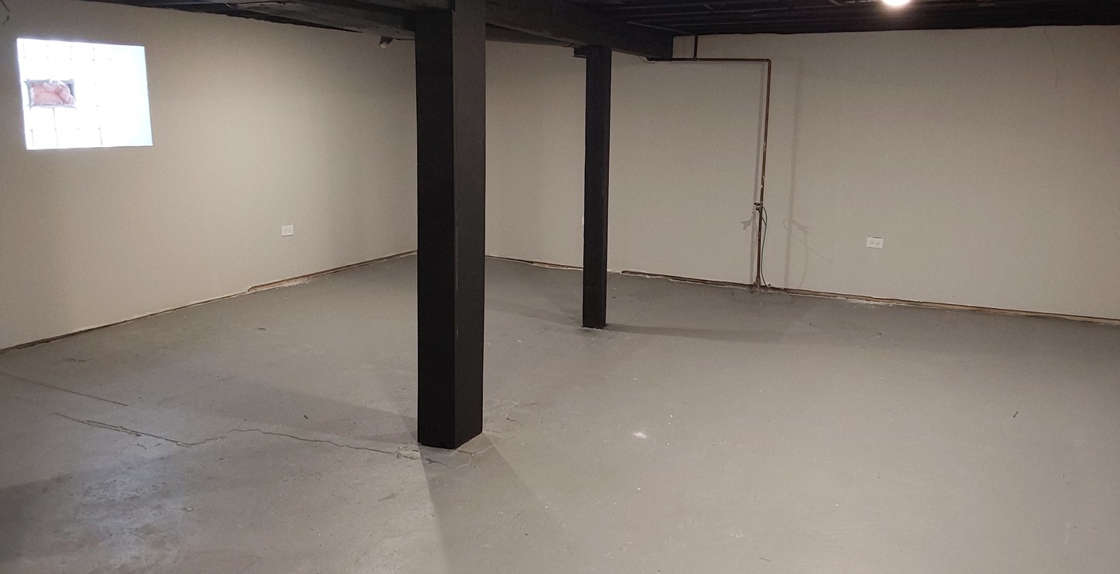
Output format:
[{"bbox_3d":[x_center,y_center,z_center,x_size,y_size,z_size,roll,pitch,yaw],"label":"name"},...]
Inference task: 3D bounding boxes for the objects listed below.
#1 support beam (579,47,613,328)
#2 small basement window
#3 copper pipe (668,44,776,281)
[{"bbox_3d":[0.248,-0.615,5.757,0.140,1.775,0.115,5,12,21],"label":"support beam"},{"bbox_3d":[-2.886,-1.162,5.500,0.120,0.622,0.845,6,13,25],"label":"small basement window"},{"bbox_3d":[1.209,-0.991,7.197,0.860,1.930,0.060,6,13,25],"label":"copper pipe"}]

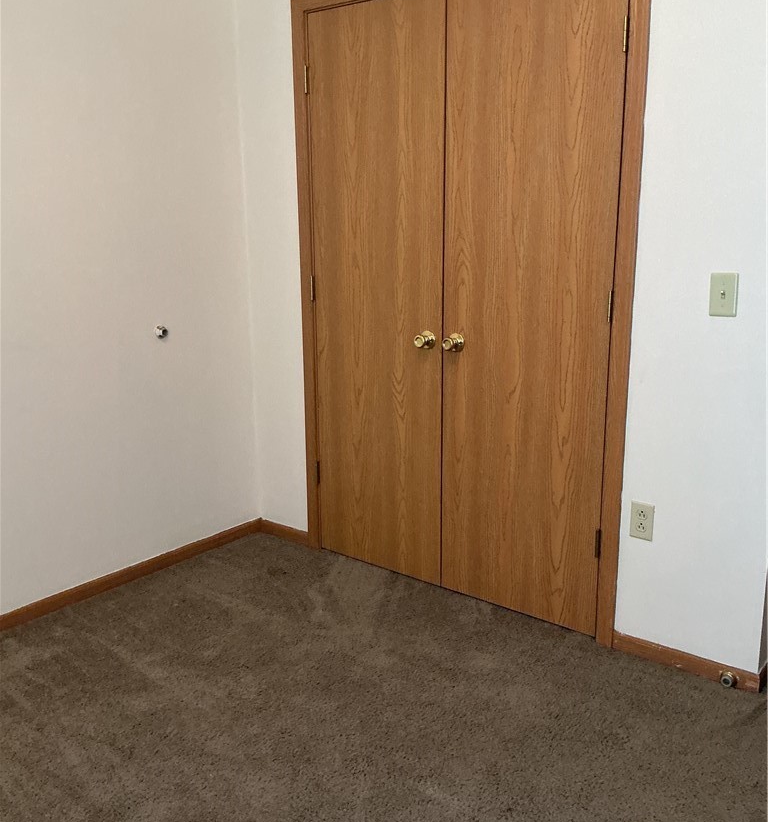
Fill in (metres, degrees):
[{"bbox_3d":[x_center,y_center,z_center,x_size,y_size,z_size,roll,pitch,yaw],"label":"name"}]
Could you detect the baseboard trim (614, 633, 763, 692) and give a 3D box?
[{"bbox_3d":[0.902,0.759,2.596,0.446,0.064,0.014,10,17,38],"label":"baseboard trim"}]

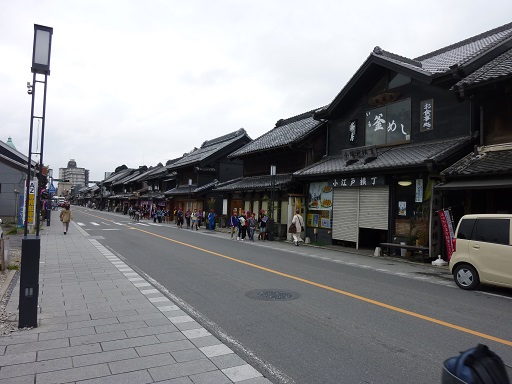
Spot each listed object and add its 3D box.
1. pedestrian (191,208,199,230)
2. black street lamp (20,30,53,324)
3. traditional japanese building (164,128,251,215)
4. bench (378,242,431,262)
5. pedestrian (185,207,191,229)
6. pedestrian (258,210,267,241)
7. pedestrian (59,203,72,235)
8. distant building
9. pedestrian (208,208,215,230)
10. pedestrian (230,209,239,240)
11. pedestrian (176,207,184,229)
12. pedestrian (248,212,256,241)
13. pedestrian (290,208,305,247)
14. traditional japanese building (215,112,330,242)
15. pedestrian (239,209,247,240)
[{"bbox_3d":[-3.808,1.706,22.900,0.460,1.393,0.340,3,-2,-30],"label":"pedestrian"},{"bbox_3d":[-2.743,-0.209,4.612,0.220,3.700,0.220,3,-3,-30],"label":"black street lamp"},{"bbox_3d":[-3.909,-1.291,36.235,8.200,8.400,9.800,3,-3,-30],"label":"traditional japanese building"},{"bbox_3d":[4.948,2.026,12.369,0.400,0.440,1.780,3,-3,-30],"label":"bench"},{"bbox_3d":[-4.491,1.754,24.364,0.390,1.290,0.280,3,-3,-30],"label":"pedestrian"},{"bbox_3d":[0.320,1.529,16.900,0.440,1.476,0.340,3,-2,-30],"label":"pedestrian"},{"bbox_3d":[-9.336,1.331,18.200,0.520,1.550,0.380,3,-2,-30],"label":"pedestrian"},{"bbox_3d":[-140.432,-8.411,284.984,21.500,32.522,15.000,3,-2,-30],"label":"distant building"},{"bbox_3d":[-2.813,1.769,23.441,0.400,1.310,0.290,3,-3,-30],"label":"pedestrian"},{"bbox_3d":[-1.012,1.553,17.400,0.440,1.440,0.340,3,-2,-30],"label":"pedestrian"},{"bbox_3d":[-4.889,1.714,23.999,0.400,1.310,0.280,3,-3,-30],"label":"pedestrian"},{"bbox_3d":[-0.142,1.607,16.880,0.380,1.280,0.280,3,-3,-30],"label":"pedestrian"},{"bbox_3d":[1.754,1.504,15.620,0.500,1.520,0.420,3,-3,-30],"label":"pedestrian"},{"bbox_3d":[2.366,-1.012,22.355,7.200,7.100,8.800,3,-2,-30],"label":"traditional japanese building"},{"bbox_3d":[-0.619,1.556,17.200,0.440,1.428,0.340,3,-2,-30],"label":"pedestrian"}]

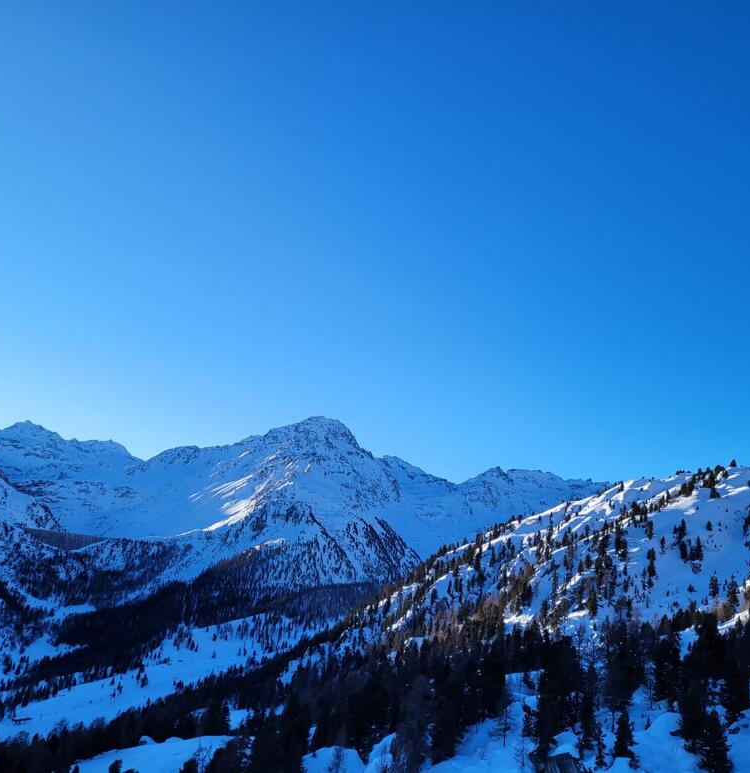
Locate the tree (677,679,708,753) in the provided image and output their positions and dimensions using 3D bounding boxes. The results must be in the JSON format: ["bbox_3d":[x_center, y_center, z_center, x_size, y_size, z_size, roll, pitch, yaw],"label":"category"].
[{"bbox_3d":[31.590,32.740,77.000,3.180,7.180,3.180,0,-6,0],"label":"tree"}]

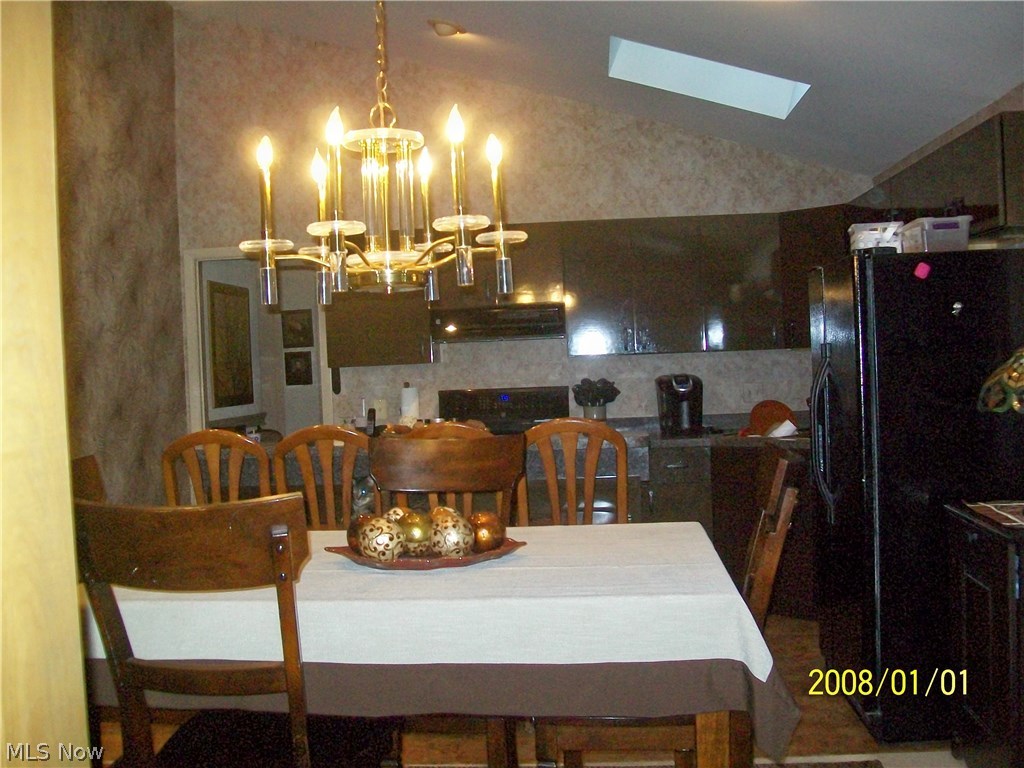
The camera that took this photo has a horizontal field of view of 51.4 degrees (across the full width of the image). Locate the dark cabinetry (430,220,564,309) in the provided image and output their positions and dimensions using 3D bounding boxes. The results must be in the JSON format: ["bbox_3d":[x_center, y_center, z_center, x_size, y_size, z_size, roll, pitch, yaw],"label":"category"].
[{"bbox_3d":[-0.072,-0.684,6.097,0.750,0.450,0.330,-2,2,5],"label":"dark cabinetry"}]

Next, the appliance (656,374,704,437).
[{"bbox_3d":[0.932,0.115,5.981,0.250,0.335,0.330,-2,2,5],"label":"appliance"}]

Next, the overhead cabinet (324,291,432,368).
[{"bbox_3d":[-0.744,-0.489,6.178,0.610,0.755,0.325,-2,2,5],"label":"overhead cabinet"}]

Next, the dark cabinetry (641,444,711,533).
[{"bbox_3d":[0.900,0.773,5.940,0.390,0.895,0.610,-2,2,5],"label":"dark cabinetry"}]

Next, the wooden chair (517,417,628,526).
[{"bbox_3d":[0.257,0.701,4.207,0.430,1.140,0.460,-2,2,5],"label":"wooden chair"}]

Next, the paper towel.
[{"bbox_3d":[-0.573,0.174,6.095,0.110,0.300,0.110,-2,2,5],"label":"paper towel"}]

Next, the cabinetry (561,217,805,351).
[{"bbox_3d":[0.979,-0.561,6.011,1.340,0.760,0.340,-2,2,5],"label":"cabinetry"}]

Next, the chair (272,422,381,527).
[{"bbox_3d":[-0.680,0.730,4.284,0.430,1.140,0.460,-2,2,5],"label":"chair"}]

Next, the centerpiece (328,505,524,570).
[{"bbox_3d":[-0.213,0.357,2.588,0.470,0.125,0.270,-2,2,5],"label":"centerpiece"}]

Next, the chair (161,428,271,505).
[{"bbox_3d":[-1.098,0.762,4.266,0.440,1.180,0.480,-2,2,5],"label":"chair"}]

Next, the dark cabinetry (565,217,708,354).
[{"bbox_3d":[0.690,-0.542,6.058,0.765,0.755,0.325,-2,2,5],"label":"dark cabinetry"}]

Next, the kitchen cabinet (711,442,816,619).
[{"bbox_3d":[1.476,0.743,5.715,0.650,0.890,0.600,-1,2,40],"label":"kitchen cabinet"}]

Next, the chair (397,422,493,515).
[{"bbox_3d":[-0.207,0.732,4.192,0.440,1.180,0.480,-2,2,5],"label":"chair"}]

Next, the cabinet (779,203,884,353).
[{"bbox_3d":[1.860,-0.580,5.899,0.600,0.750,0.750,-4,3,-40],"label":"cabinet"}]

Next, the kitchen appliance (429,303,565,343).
[{"bbox_3d":[-0.069,-0.323,6.028,0.760,0.180,0.500,-2,2,5],"label":"kitchen appliance"}]

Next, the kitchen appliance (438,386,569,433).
[{"bbox_3d":[-0.049,0.651,5.983,0.765,1.205,0.680,-2,2,5],"label":"kitchen appliance"}]

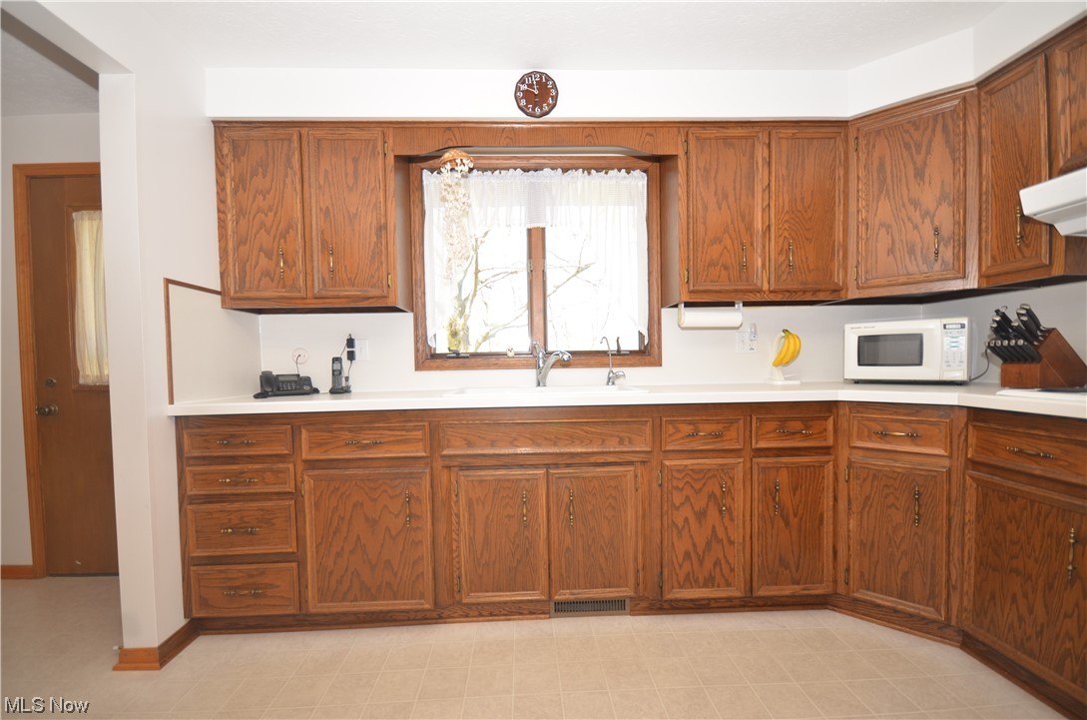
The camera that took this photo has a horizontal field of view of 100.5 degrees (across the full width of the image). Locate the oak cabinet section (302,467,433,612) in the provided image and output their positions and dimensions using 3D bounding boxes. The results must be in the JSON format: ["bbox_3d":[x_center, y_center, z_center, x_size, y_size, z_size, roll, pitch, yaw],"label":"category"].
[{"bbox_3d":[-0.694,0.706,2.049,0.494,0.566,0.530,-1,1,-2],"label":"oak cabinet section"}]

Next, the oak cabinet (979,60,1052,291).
[{"bbox_3d":[1.888,-0.684,1.672,0.320,0.800,0.275,-1,1,-2],"label":"oak cabinet"}]

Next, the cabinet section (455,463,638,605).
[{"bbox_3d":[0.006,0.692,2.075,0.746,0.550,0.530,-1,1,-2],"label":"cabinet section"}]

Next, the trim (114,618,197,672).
[{"bbox_3d":[-1.437,1.049,1.686,0.167,0.080,0.203,-1,1,-2],"label":"trim"}]

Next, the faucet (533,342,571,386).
[{"bbox_3d":[0.040,0.025,2.147,0.065,0.210,0.235,-2,2,-39],"label":"faucet"}]

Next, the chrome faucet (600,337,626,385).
[{"bbox_3d":[0.340,0.006,2.240,0.120,0.250,0.120,-1,1,23],"label":"chrome faucet"}]

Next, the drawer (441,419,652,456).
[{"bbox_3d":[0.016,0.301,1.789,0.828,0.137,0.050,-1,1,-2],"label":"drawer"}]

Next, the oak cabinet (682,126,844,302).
[{"bbox_3d":[0.992,-0.665,2.195,0.771,0.782,0.318,-1,1,-2],"label":"oak cabinet"}]

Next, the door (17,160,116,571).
[{"bbox_3d":[-2.168,0.071,2.345,0.960,2.090,0.080,-1,1,-2],"label":"door"}]

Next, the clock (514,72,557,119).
[{"bbox_3d":[-0.029,-1.163,1.973,0.196,0.206,0.035,-1,1,-2],"label":"clock"}]

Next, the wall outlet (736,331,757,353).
[{"bbox_3d":[1.067,-0.091,2.363,0.121,0.115,0.012,-1,1,-2],"label":"wall outlet"}]

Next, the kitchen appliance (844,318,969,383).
[{"bbox_3d":[1.712,-0.030,2.140,0.432,0.275,0.330,0,1,41],"label":"kitchen appliance"}]

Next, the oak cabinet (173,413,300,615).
[{"bbox_3d":[-1.171,0.584,2.002,0.439,0.782,0.595,-1,1,-2],"label":"oak cabinet"}]

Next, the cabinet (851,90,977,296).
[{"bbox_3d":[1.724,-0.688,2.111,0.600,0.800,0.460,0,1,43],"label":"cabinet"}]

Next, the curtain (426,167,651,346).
[{"bbox_3d":[-0.036,-0.513,2.334,1.155,0.944,0.050,-1,1,-2],"label":"curtain"}]

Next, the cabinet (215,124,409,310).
[{"bbox_3d":[-1.053,-0.638,2.143,0.770,0.800,0.315,-1,1,-2],"label":"cabinet"}]

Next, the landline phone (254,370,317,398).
[{"bbox_3d":[-1.200,0.109,2.120,0.245,0.112,0.185,-1,1,-14],"label":"landline phone"}]

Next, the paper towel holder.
[{"bbox_3d":[0.780,-0.204,2.114,0.299,0.128,0.115,-1,1,-2],"label":"paper towel holder"}]

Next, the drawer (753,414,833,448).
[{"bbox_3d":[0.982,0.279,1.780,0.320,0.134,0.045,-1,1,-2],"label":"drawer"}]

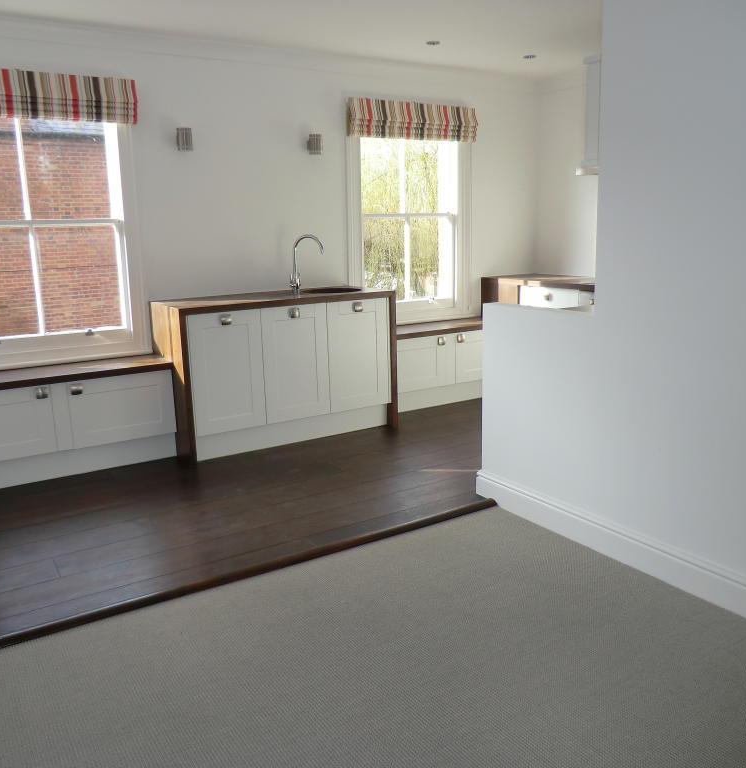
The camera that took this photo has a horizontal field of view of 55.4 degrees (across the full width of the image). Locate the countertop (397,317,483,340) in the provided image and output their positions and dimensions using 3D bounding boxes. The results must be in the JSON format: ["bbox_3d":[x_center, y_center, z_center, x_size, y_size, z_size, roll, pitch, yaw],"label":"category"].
[{"bbox_3d":[0.458,-0.423,5.460,1.197,0.039,0.388,-9,15,-31],"label":"countertop"}]

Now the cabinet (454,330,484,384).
[{"bbox_3d":[0.746,-0.259,5.702,0.485,0.395,0.350,-9,15,-31],"label":"cabinet"}]

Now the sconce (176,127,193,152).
[{"bbox_3d":[-1.159,-1.499,4.370,0.091,0.138,0.104,-9,15,-31],"label":"sconce"}]

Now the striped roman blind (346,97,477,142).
[{"bbox_3d":[0.312,-1.922,5.203,1.129,0.255,0.094,-9,15,-31],"label":"striped roman blind"}]

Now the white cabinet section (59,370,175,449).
[{"bbox_3d":[-1.551,0.110,4.256,0.609,0.385,0.403,-9,14,-31],"label":"white cabinet section"}]

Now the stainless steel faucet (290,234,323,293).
[{"bbox_3d":[-0.451,-0.826,4.860,0.240,0.383,0.068,-1,13,1],"label":"stainless steel faucet"}]

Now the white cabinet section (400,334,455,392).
[{"bbox_3d":[0.256,-0.178,5.370,0.623,0.385,0.403,-9,14,-31],"label":"white cabinet section"}]

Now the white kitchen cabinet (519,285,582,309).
[{"bbox_3d":[1.487,-0.651,5.333,0.460,0.166,0.582,-9,15,-31],"label":"white kitchen cabinet"}]

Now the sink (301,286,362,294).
[{"bbox_3d":[-0.272,-0.552,4.886,0.418,0.169,0.418,-9,15,-31],"label":"sink"}]

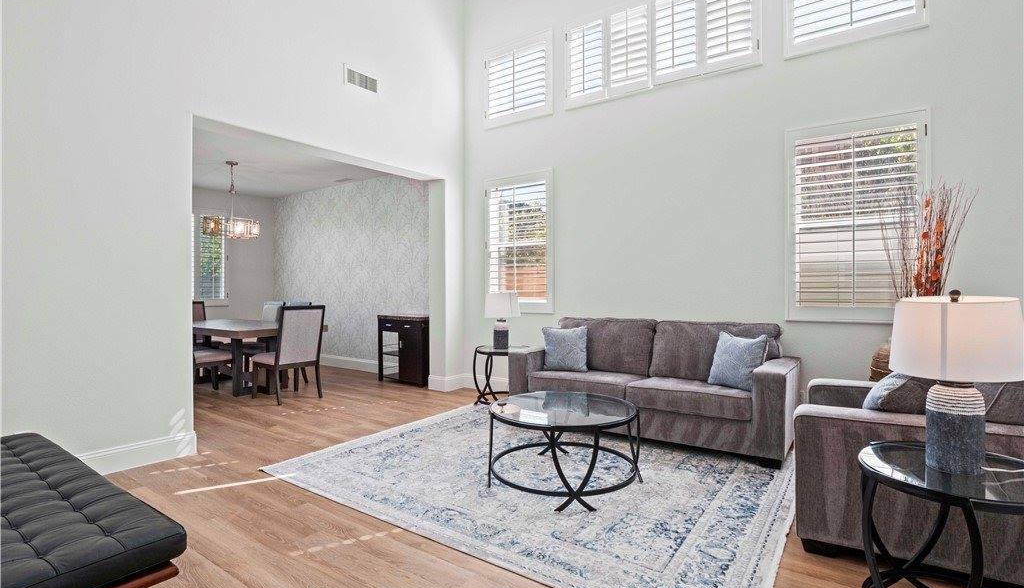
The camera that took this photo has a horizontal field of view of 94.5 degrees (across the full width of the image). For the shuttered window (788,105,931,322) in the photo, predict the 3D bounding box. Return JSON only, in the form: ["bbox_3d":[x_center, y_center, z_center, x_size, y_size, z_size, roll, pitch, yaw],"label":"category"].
[{"bbox_3d":[2.631,-0.553,3.664,0.892,1.557,0.080,0,1,34],"label":"shuttered window"}]

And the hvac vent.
[{"bbox_3d":[-1.440,-2.045,4.561,0.030,0.186,0.414,0,1,35],"label":"hvac vent"}]

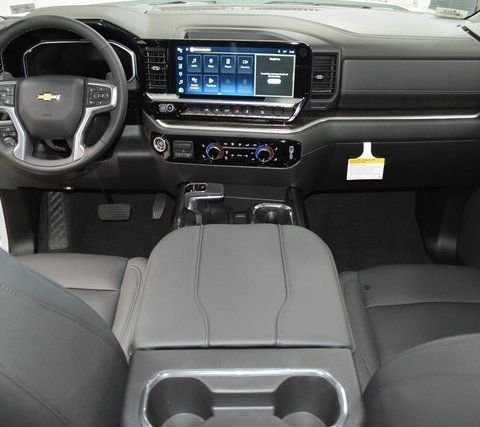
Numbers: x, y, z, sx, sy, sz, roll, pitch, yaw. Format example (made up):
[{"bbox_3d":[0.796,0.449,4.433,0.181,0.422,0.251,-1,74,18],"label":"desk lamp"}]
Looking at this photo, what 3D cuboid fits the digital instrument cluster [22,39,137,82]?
[{"bbox_3d":[-0.441,-0.421,1.325,0.300,0.120,0.050,0,18,0],"label":"digital instrument cluster"}]

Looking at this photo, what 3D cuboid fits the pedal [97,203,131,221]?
[{"bbox_3d":[-0.448,-0.007,1.699,0.120,0.066,0.040,0,-4,0],"label":"pedal"}]

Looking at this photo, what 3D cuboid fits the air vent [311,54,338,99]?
[{"bbox_3d":[0.230,-0.372,1.304,0.078,0.127,0.050,0,26,0],"label":"air vent"}]

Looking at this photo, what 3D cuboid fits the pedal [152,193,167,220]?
[{"bbox_3d":[-0.289,-0.029,1.722,0.052,0.125,0.040,0,-7,0],"label":"pedal"}]

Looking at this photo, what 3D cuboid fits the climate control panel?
[{"bbox_3d":[-0.041,-0.178,1.359,0.415,0.090,0.060,4,22,7],"label":"climate control panel"}]

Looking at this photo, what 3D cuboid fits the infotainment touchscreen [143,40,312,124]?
[{"bbox_3d":[-0.031,-0.356,1.290,0.435,0.210,0.090,4,24,7],"label":"infotainment touchscreen"}]

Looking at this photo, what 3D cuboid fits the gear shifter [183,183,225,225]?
[{"bbox_3d":[-0.096,-0.024,1.251,0.100,0.130,0.085,0,16,0],"label":"gear shifter"}]

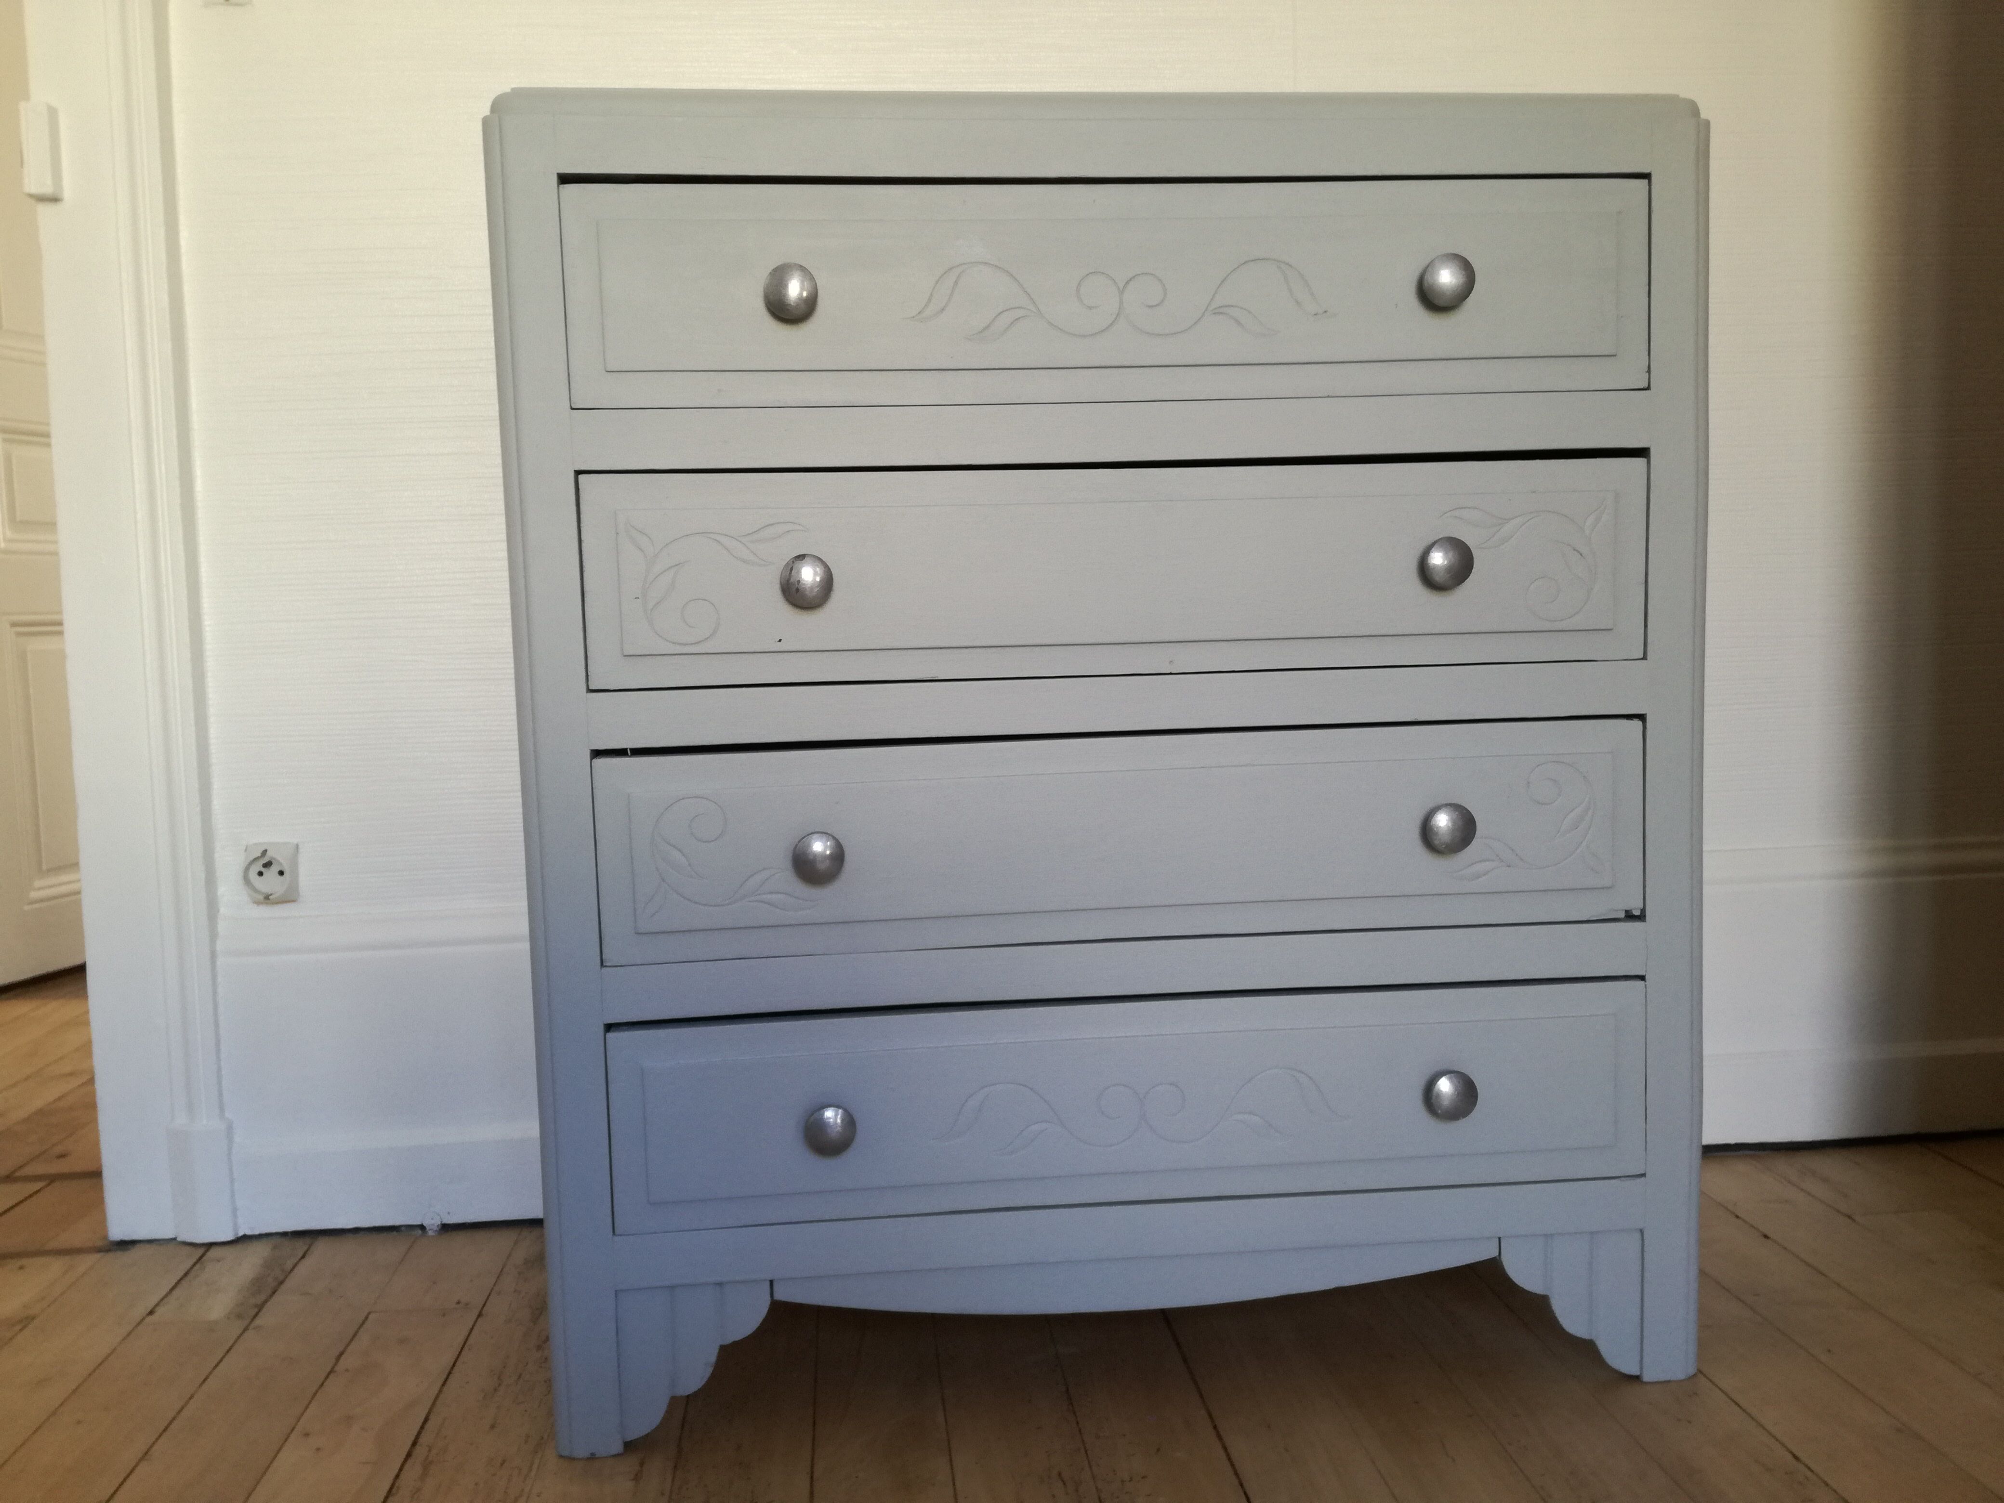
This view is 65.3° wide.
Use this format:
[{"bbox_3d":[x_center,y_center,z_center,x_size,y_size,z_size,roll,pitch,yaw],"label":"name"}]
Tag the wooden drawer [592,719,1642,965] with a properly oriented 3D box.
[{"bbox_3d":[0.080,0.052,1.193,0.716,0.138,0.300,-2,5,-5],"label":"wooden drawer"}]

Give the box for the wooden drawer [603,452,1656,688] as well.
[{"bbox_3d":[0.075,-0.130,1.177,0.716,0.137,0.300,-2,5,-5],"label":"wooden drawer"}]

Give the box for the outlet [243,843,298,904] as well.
[{"bbox_3d":[-0.683,0.115,1.460,0.048,0.055,0.025,-2,5,-5],"label":"outlet"}]

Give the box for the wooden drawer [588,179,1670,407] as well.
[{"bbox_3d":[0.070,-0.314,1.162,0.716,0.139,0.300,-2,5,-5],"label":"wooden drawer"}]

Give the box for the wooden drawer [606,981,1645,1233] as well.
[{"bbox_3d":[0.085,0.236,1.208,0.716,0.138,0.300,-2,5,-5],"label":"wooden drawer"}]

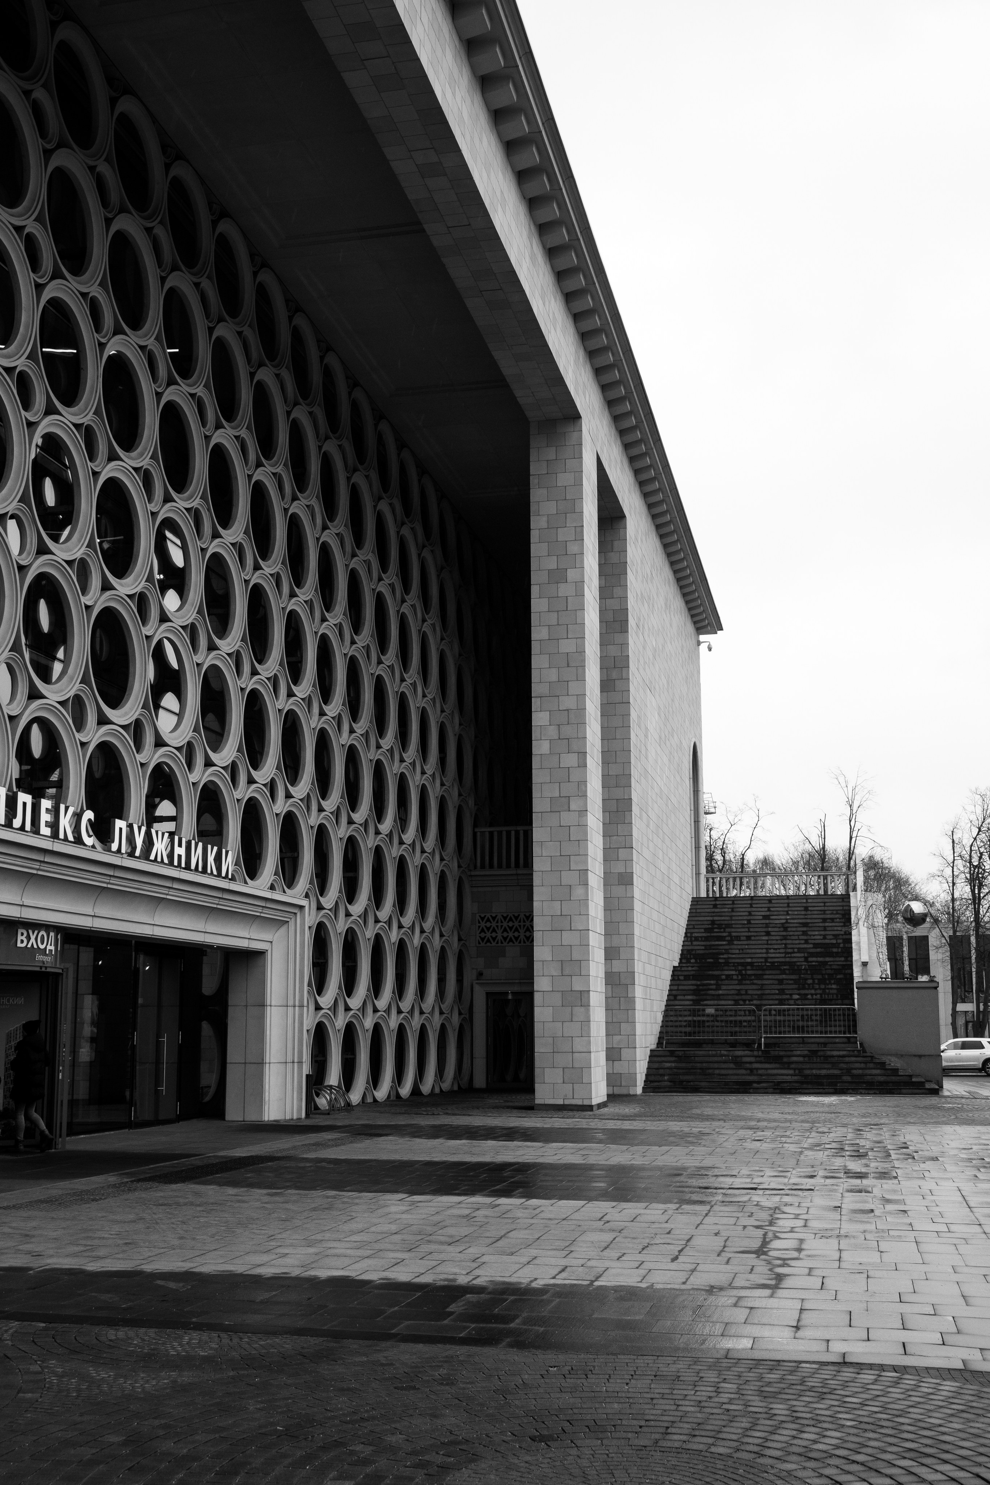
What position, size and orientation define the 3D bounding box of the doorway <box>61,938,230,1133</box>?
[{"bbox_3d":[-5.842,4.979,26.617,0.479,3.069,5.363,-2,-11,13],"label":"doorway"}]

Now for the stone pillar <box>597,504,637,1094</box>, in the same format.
[{"bbox_3d":[3.006,1.511,40.145,1.209,14.636,1.287,-2,-11,13],"label":"stone pillar"}]

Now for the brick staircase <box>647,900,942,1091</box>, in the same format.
[{"bbox_3d":[8.671,6.864,45.384,7.123,5.989,13.926,-2,-11,13],"label":"brick staircase"}]

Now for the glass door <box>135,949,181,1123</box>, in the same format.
[{"bbox_3d":[-5.836,5.195,27.479,0.115,2.920,1.815,-2,-11,13],"label":"glass door"}]

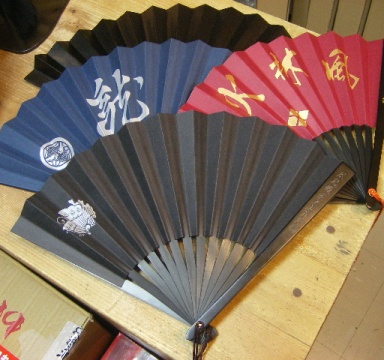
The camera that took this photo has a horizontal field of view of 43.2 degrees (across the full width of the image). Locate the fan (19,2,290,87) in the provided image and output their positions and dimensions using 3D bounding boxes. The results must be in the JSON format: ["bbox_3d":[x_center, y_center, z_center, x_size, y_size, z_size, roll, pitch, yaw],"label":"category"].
[{"bbox_3d":[-0.046,-0.140,0.694,0.432,0.030,0.289,-6,65,5],"label":"fan"}]

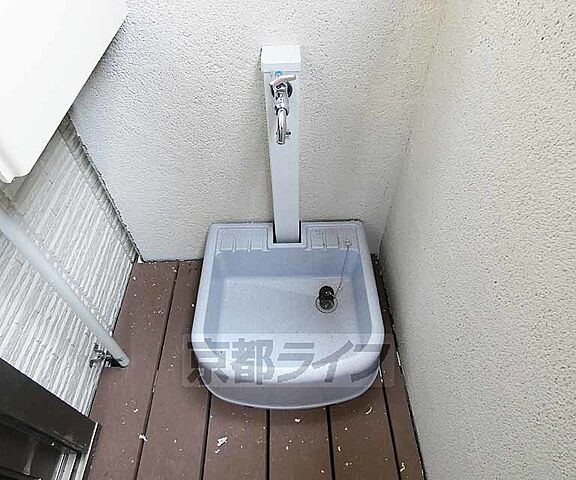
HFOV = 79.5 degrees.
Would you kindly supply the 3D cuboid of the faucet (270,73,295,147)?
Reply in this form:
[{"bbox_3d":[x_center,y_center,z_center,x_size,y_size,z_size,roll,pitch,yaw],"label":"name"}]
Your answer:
[{"bbox_3d":[-0.012,-0.260,0.670,0.050,0.112,0.107,-1,47,0],"label":"faucet"}]

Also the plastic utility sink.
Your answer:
[{"bbox_3d":[0.003,0.199,1.021,0.500,0.185,0.510,-2,50,0],"label":"plastic utility sink"}]

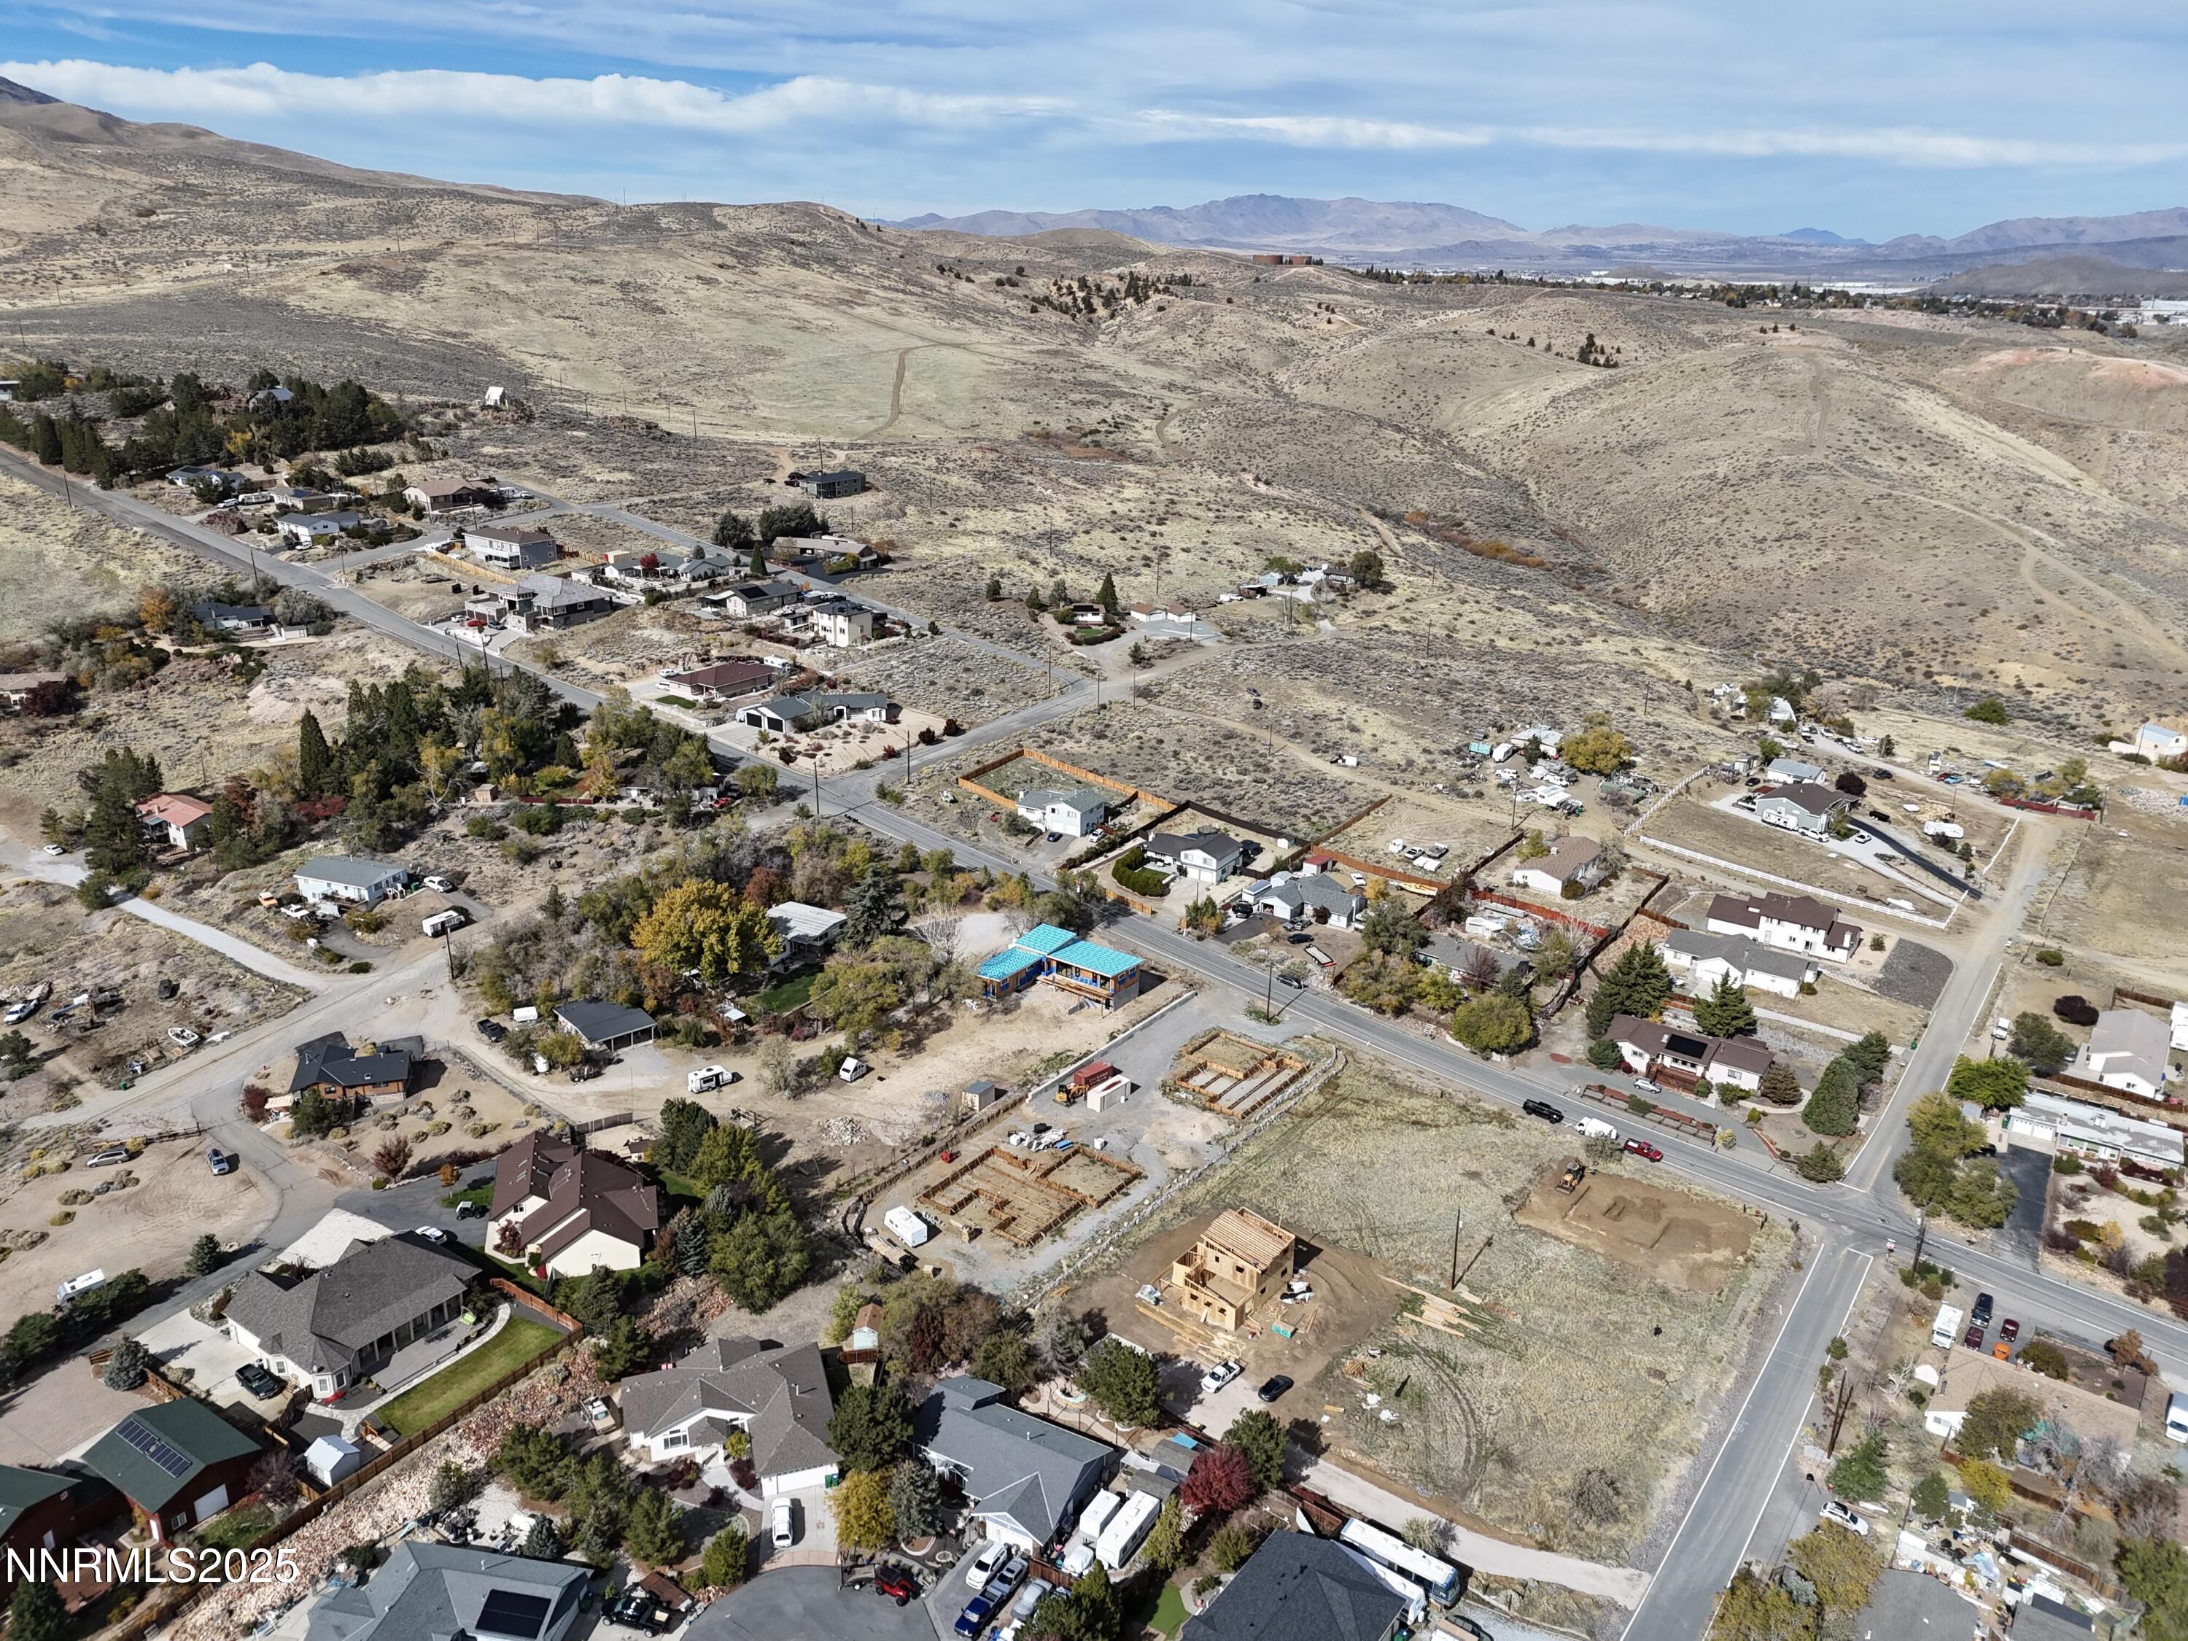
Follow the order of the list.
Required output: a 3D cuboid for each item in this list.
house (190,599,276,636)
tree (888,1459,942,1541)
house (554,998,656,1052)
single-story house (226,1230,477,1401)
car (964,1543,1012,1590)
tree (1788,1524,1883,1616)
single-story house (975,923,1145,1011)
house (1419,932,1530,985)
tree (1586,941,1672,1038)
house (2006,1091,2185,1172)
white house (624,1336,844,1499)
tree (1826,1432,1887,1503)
[{"bbox_3d":[-185.880,-43.660,327.000,14.000,4.700,9.300,6,22,14],"label":"house"},{"bbox_3d":[-17.313,64.630,145.338,5.060,8.640,5.060,-3,20,-8],"label":"tree"},{"bbox_3d":[-75.338,30.894,234.254,10.620,4.130,14.170,-15,26,-35],"label":"house"},{"bbox_3d":[-82.520,51.750,168.550,23.010,6.260,20.790,13,24,31],"label":"single-story house"},{"bbox_3d":[-9.990,70.250,143.000,1.880,1.650,4.750,9,23,21],"label":"car"},{"bbox_3d":[73.920,74.600,151.340,8.900,7.500,8.900,13,25,30],"label":"tree"},{"bbox_3d":[-5.477,25.981,254.328,21.340,7.080,17.700,14,25,33],"label":"single-story house"},{"bbox_3d":[65.430,24.110,261.000,17.000,4.300,9.300,17,27,37],"label":"house"},{"bbox_3d":[89.500,27.910,253.150,13.300,15.200,13.300,0,21,0],"label":"tree"},{"bbox_3d":[154.660,47.860,234.280,22.900,3.600,10.500,14,25,32],"label":"house"},{"bbox_3d":[-41.744,67.298,172.953,22.940,5.510,21.860,-6,22,-15],"label":"white house"},{"bbox_3d":[79.923,67.317,158.684,5.700,7.040,5.700,11,23,30],"label":"tree"}]

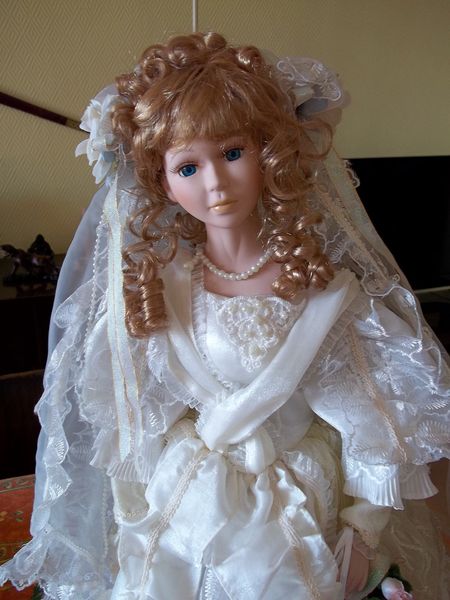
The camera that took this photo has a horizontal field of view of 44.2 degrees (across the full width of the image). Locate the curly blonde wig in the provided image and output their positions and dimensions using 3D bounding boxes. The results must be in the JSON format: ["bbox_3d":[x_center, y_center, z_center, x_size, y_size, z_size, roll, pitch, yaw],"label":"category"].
[{"bbox_3d":[-0.002,-0.106,0.525,0.195,0.265,0.170,-7,5,-4],"label":"curly blonde wig"}]

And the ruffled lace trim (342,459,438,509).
[{"bbox_3d":[0.149,0.165,0.500,0.080,0.042,0.050,-1,8,-9],"label":"ruffled lace trim"}]

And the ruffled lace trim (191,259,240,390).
[{"bbox_3d":[-0.009,0.022,0.490,0.045,0.110,0.035,1,8,6],"label":"ruffled lace trim"}]

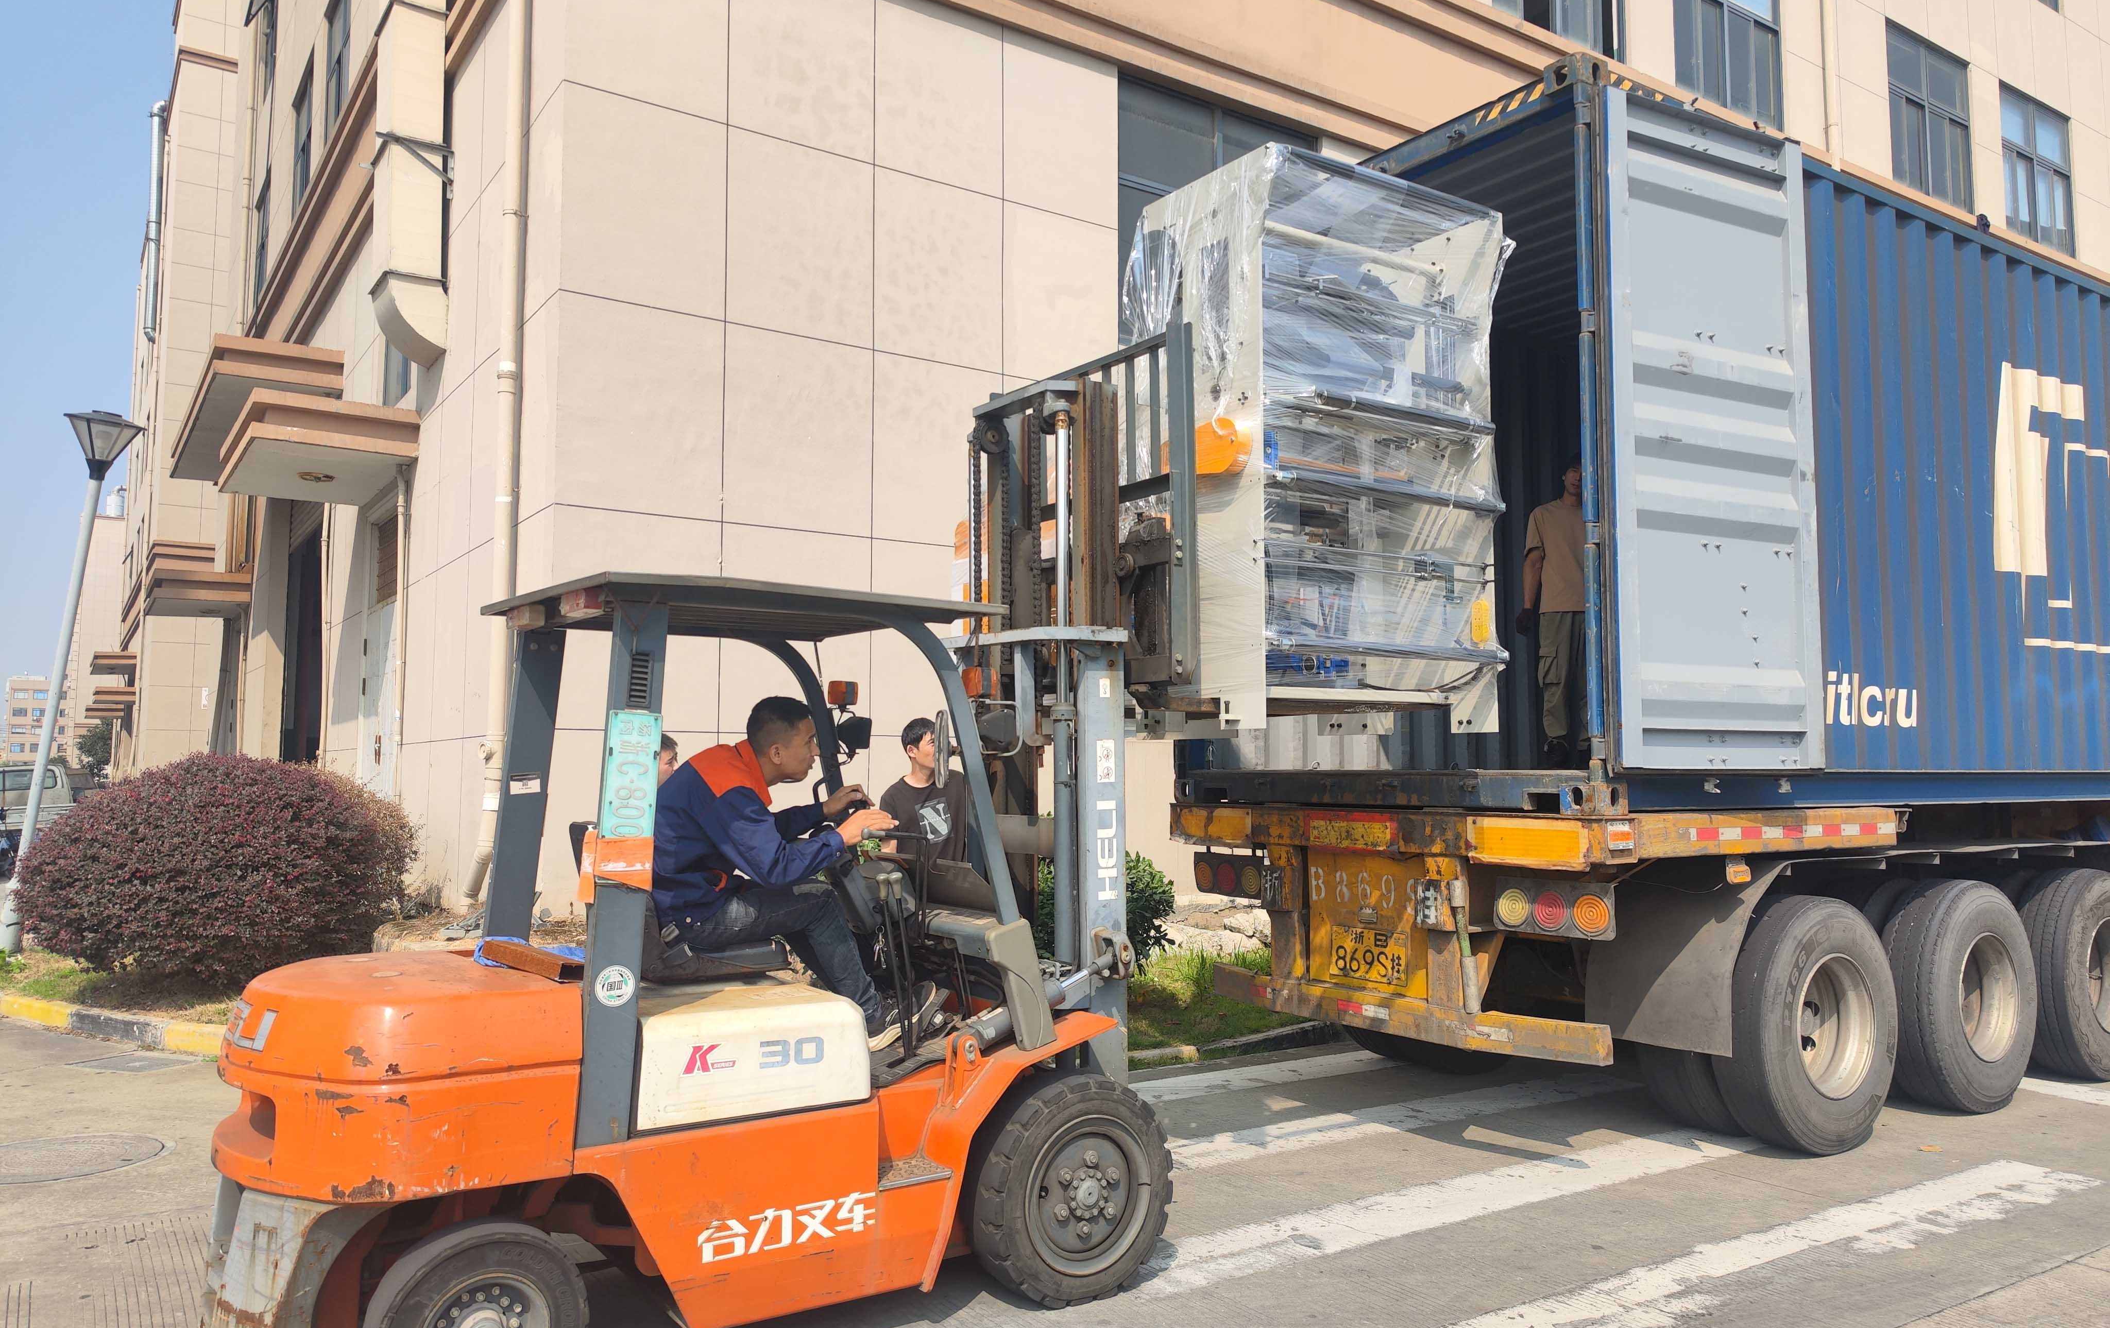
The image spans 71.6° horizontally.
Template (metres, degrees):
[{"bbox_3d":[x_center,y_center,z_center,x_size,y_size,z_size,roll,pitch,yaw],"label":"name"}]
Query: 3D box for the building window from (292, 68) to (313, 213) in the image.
[{"bbox_3d":[-11.671,-8.099,22.702,0.120,2.232,2.200,3,-5,-34],"label":"building window"}]

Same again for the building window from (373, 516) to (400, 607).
[{"bbox_3d":[-7.048,-1.083,15.452,0.120,0.869,1.350,3,-5,-34],"label":"building window"}]

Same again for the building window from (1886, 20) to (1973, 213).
[{"bbox_3d":[13.118,-8.092,21.864,2.511,2.488,0.120,3,-5,-34],"label":"building window"}]

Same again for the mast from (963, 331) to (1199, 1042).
[{"bbox_3d":[0.031,0.354,5.039,0.420,2.840,1.100,3,-5,-32],"label":"mast"}]

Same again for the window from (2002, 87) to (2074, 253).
[{"bbox_3d":[16.079,-8.002,23.888,2.555,2.478,0.120,3,-5,-34],"label":"window"}]

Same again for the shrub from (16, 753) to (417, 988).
[{"bbox_3d":[-6.245,1.484,10.900,2.650,1.620,2.400,2,-5,-30],"label":"shrub"}]

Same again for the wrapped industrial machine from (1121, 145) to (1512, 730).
[{"bbox_3d":[0.889,-0.709,5.461,1.170,1.950,0.920,3,-5,-32],"label":"wrapped industrial machine"}]

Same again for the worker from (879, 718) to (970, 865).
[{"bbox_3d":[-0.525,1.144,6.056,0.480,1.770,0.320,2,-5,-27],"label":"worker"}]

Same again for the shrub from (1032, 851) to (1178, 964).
[{"bbox_3d":[0.349,1.762,10.497,1.050,0.860,0.950,0,-4,2],"label":"shrub"}]

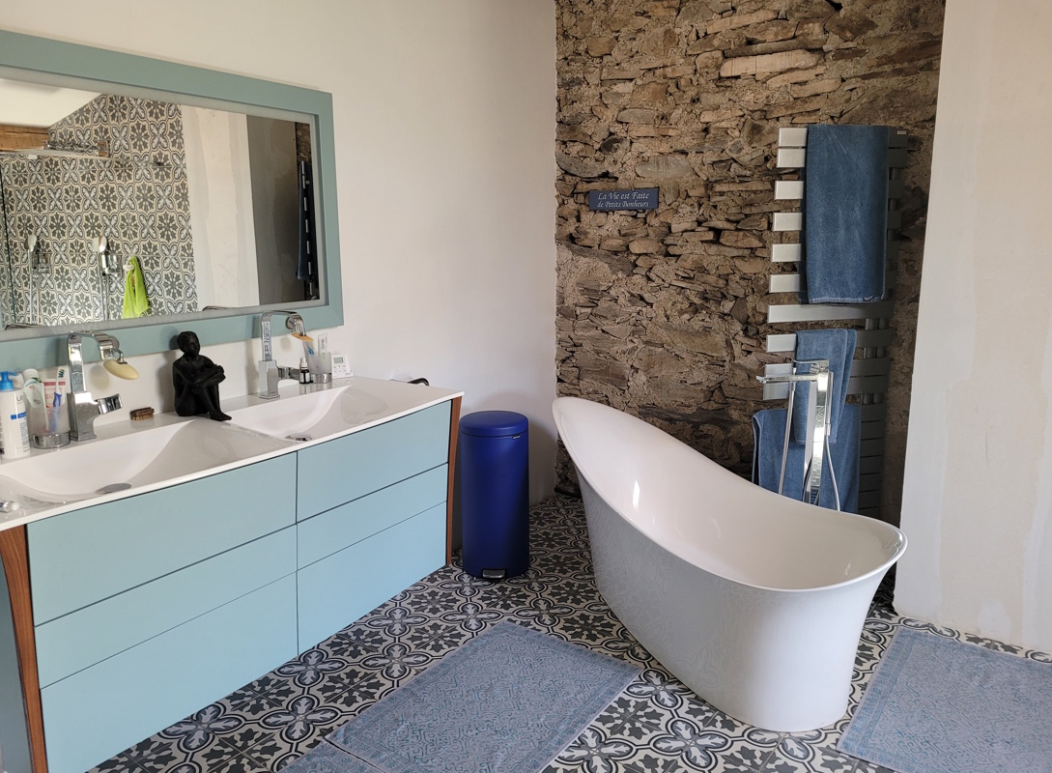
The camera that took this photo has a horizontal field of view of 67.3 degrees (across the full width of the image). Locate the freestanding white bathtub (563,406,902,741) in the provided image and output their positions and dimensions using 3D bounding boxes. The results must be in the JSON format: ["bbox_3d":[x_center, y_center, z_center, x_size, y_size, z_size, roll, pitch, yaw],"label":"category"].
[{"bbox_3d":[0.543,0.543,2.969,0.770,0.690,1.660,-5,12,-24],"label":"freestanding white bathtub"}]

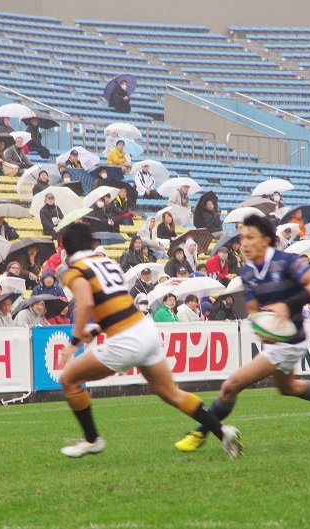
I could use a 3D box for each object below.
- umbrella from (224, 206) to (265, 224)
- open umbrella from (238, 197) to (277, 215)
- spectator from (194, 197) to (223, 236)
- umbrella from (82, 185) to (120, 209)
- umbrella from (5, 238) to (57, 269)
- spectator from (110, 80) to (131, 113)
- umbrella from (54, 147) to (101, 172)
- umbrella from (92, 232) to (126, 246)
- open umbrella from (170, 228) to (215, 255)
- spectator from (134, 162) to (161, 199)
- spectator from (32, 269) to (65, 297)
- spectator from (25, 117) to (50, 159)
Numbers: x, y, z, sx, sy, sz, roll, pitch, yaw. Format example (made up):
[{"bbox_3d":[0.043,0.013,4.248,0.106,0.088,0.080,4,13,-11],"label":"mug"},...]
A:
[{"bbox_3d":[1.940,-0.833,93.984,0.970,0.780,0.970,-10,-3,22],"label":"umbrella"},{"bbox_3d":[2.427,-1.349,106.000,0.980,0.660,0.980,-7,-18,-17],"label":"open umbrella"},{"bbox_3d":[1.268,-0.790,95.883,0.550,1.250,0.750,-1,-1,-42],"label":"spectator"},{"bbox_3d":[-1.039,-1.329,93.877,0.980,0.780,0.980,-32,-19,14],"label":"umbrella"},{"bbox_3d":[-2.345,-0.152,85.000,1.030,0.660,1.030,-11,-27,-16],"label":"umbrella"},{"bbox_3d":[-0.914,-5.035,136.909,0.750,1.200,0.580,-3,-1,42],"label":"spectator"},{"bbox_3d":[-1.814,-2.400,103.745,1.050,0.780,1.050,2,-41,1],"label":"umbrella"},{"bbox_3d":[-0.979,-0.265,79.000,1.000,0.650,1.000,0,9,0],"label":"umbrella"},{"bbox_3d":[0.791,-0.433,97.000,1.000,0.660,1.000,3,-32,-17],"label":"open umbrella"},{"bbox_3d":[-0.154,-1.872,111.065,0.560,1.250,0.780,-1,-1,-28],"label":"spectator"},{"bbox_3d":[-1.649,0.706,72.328,0.550,1.270,0.750,-1,0,-22],"label":"spectator"},{"bbox_3d":[-2.842,-3.083,111.924,0.750,1.200,0.580,-3,-1,33],"label":"spectator"}]

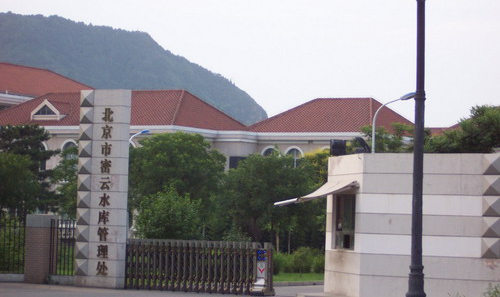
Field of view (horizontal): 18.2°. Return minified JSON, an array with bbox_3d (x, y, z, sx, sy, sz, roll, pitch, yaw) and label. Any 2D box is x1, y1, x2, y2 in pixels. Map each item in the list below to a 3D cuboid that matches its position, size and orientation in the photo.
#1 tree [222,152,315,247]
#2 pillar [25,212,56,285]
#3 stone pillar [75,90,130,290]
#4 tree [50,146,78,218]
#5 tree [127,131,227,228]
[{"bbox_3d":[0.752,2.534,67.000,4.000,4.810,3.800,2,-3,0],"label":"tree"},{"bbox_3d":[-6.373,3.082,47.819,0.690,2.089,0.660,0,-3,38],"label":"pillar"},{"bbox_3d":[-4.346,1.200,46.414,1.650,5.851,0.440,0,-3,38],"label":"stone pillar"},{"bbox_3d":[-7.213,2.327,66.000,2.300,4.908,2.300,2,-3,0],"label":"tree"},{"bbox_3d":[-3.110,2.052,66.000,4.300,5.542,4.100,2,-3,0],"label":"tree"}]

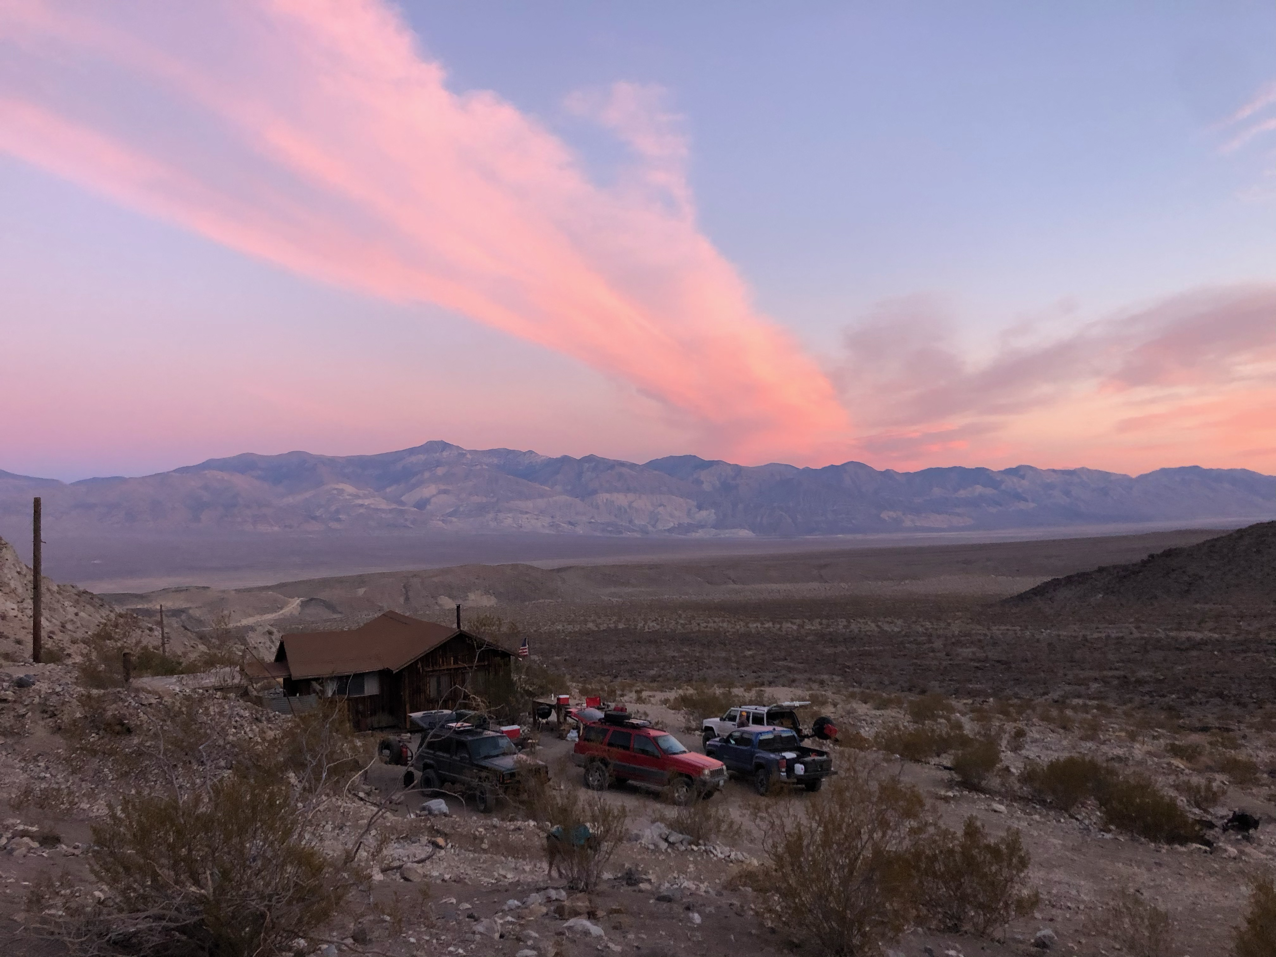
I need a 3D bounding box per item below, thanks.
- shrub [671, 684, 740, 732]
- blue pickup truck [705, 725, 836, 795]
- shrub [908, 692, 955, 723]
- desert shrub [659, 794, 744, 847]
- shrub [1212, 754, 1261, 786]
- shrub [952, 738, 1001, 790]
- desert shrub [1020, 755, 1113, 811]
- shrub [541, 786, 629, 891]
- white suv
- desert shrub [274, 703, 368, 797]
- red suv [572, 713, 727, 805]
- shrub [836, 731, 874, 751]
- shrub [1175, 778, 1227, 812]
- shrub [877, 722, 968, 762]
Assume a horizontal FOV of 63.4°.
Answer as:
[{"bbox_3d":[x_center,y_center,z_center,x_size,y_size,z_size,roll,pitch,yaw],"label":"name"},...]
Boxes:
[{"bbox_3d":[3.019,10.327,47.000,3.020,1.900,2.410,0,-2,0],"label":"shrub"},{"bbox_3d":[4.070,8.849,32.714,1.950,1.800,5.600,2,-7,-23],"label":"blue pickup truck"},{"bbox_3d":[14.481,11.329,51.000,2.200,1.450,1.980,0,-2,0],"label":"shrub"},{"bbox_3d":[1.328,7.256,22.000,1.700,1.090,1.440,0,-2,0],"label":"desert shrub"},{"bbox_3d":[21.361,10.369,36.818,1.700,1.120,1.500,-1,-2,30],"label":"shrub"},{"bbox_3d":[11.247,9.387,34.325,1.570,1.600,1.500,-1,-2,18],"label":"shrub"},{"bbox_3d":[12.859,9.147,31.000,2.670,1.590,2.140,0,-2,0],"label":"desert shrub"},{"bbox_3d":[-0.672,4.539,13.000,1.050,1.260,1.000,0,-2,0],"label":"shrub"},{"bbox_3d":[4.169,9.378,38.879,1.820,1.900,4.350,3,-7,-32],"label":"white suv"},{"bbox_3d":[-8.692,7.319,28.339,2.450,2.500,2.300,1,-2,-17],"label":"desert shrub"},{"bbox_3d":[0.360,8.149,29.816,4.520,1.930,1.820,0,-8,29],"label":"red suv"},{"bbox_3d":[8.610,10.358,40.812,1.500,0.800,1.300,0,-2,12],"label":"shrub"},{"bbox_3d":[16.916,9.506,31.000,1.450,0.970,1.310,0,-2,0],"label":"shrub"},{"bbox_3d":[10.661,9.849,38.822,3.400,1.400,2.200,0,-2,15],"label":"shrub"}]

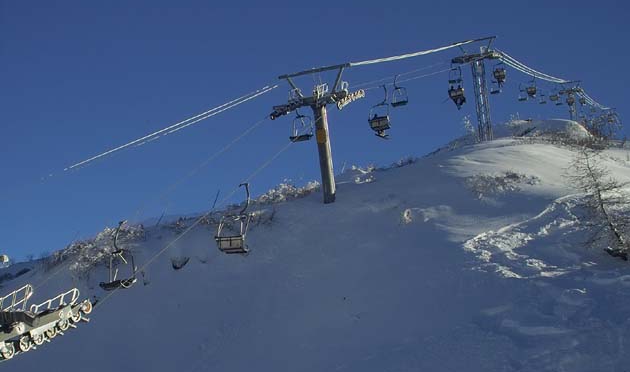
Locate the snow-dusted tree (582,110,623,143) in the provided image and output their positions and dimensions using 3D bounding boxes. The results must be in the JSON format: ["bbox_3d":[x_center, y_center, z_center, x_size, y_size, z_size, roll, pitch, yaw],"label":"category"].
[{"bbox_3d":[33.608,-7.014,90.000,3.900,3.600,3.700,0,-9,0],"label":"snow-dusted tree"}]

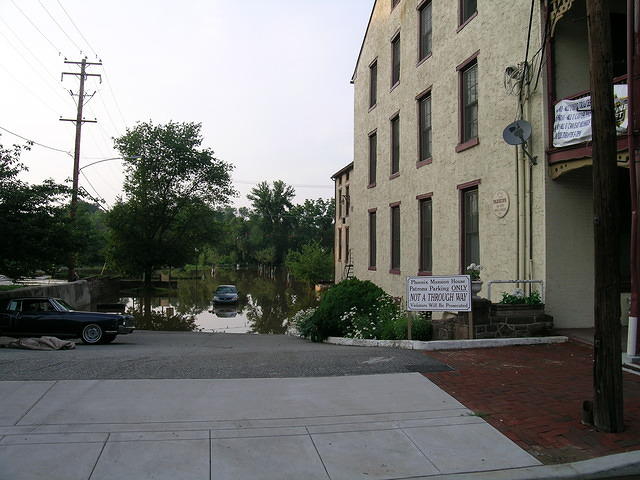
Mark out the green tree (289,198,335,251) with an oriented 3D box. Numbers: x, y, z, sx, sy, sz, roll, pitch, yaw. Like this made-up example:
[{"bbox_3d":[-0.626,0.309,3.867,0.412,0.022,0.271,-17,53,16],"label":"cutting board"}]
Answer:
[{"bbox_3d":[-1.536,-2.150,106.000,10.000,13.200,9.500,0,-1,0],"label":"green tree"}]

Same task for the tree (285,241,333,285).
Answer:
[{"bbox_3d":[-0.954,2.310,52.000,5.200,4.600,5.000,0,-1,0],"label":"tree"}]

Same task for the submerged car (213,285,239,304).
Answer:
[{"bbox_3d":[-6.920,4.120,38.400,1.760,1.430,4.500,0,-1,-10],"label":"submerged car"}]

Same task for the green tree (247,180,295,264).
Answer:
[{"bbox_3d":[-10.135,-3.583,106.000,9.800,17.200,9.500,0,-1,0],"label":"green tree"}]

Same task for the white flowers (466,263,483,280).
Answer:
[{"bbox_3d":[2.984,0.608,10.000,0.330,0.350,0.330,0,-1,0],"label":"white flowers"}]

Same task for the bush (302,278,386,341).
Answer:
[{"bbox_3d":[0.625,1.785,13.200,2.150,1.600,2.000,0,-1,0],"label":"bush"}]

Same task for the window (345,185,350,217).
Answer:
[{"bbox_3d":[1.899,-2.640,35.500,0.200,2.200,1.000,0,-1,-11],"label":"window"}]

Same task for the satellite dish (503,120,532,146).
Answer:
[{"bbox_3d":[3.929,-2.119,10.300,0.590,0.530,0.360,0,-1,21],"label":"satellite dish"}]

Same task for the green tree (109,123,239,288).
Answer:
[{"bbox_3d":[-13.573,-3.223,47.000,11.600,15.200,11.000,0,-1,0],"label":"green tree"}]

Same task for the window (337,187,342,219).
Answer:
[{"bbox_3d":[1.468,-2.629,37.800,0.200,2.200,1.000,0,-1,-11],"label":"window"}]

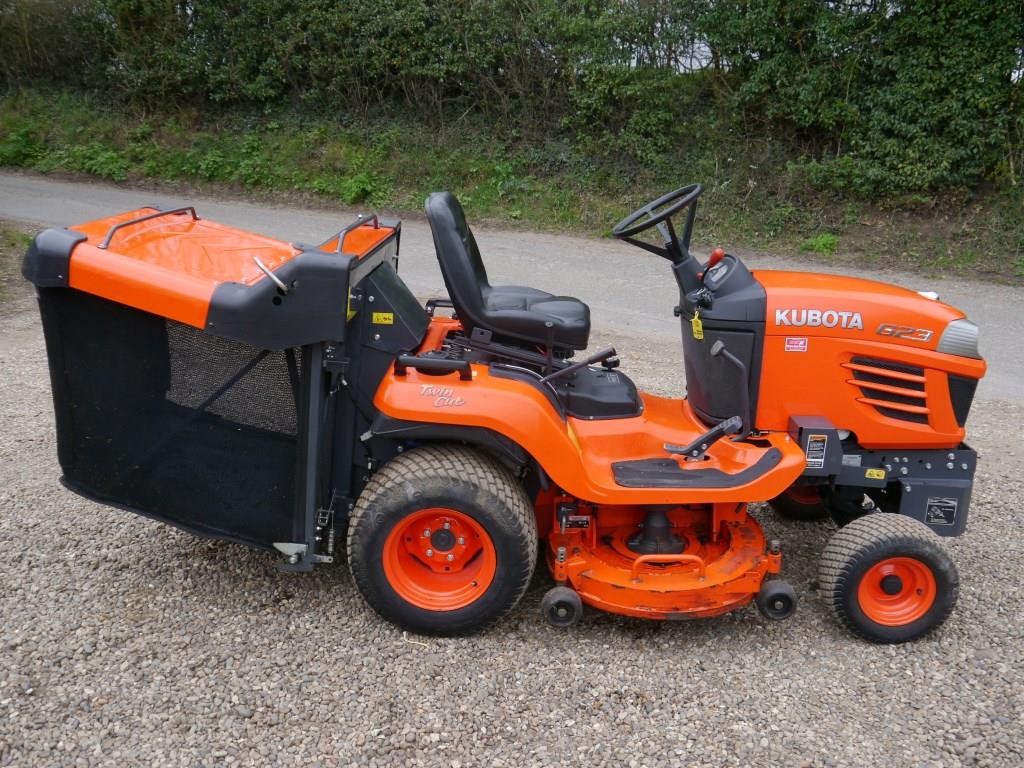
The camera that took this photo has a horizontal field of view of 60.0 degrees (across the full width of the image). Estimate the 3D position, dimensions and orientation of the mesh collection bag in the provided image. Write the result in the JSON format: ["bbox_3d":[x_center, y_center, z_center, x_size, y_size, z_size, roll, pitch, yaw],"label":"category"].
[{"bbox_3d":[-0.954,-0.037,3.059,0.730,0.790,1.020,2,17,2],"label":"mesh collection bag"}]

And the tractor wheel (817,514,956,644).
[{"bbox_3d":[1.155,0.600,2.729,0.400,0.400,0.168,2,17,2],"label":"tractor wheel"}]

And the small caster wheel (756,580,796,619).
[{"bbox_3d":[0.799,0.654,2.679,0.120,0.120,0.060,2,17,2],"label":"small caster wheel"}]

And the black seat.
[{"bbox_3d":[-0.003,-0.384,2.915,0.530,0.480,0.480,2,17,2],"label":"black seat"}]

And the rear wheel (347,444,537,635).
[{"bbox_3d":[-0.209,0.486,2.724,0.576,0.576,0.270,2,17,2],"label":"rear wheel"}]

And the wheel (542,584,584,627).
[{"bbox_3d":[0.149,0.666,2.648,0.125,0.125,0.060,2,17,2],"label":"wheel"}]

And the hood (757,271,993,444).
[{"bbox_3d":[1.141,-0.112,2.947,0.730,0.520,0.490,2,17,2],"label":"hood"}]

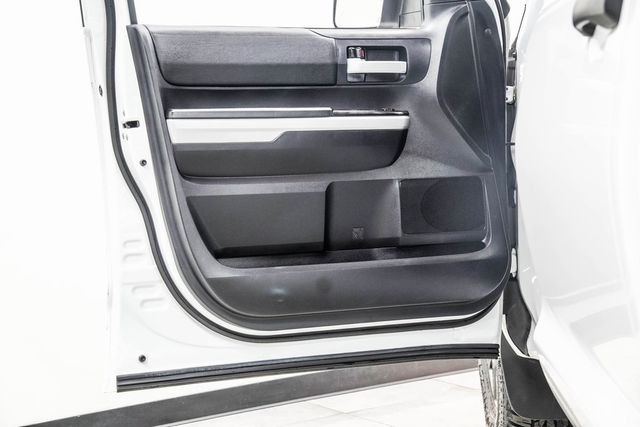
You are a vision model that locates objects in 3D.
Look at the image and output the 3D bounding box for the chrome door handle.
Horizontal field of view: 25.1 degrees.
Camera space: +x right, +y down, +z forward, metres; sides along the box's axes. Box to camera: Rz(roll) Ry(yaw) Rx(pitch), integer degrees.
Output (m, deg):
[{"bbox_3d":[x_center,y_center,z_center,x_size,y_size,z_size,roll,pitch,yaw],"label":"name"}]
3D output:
[{"bbox_3d":[0.142,-0.369,3.620,0.155,0.037,0.033,-3,6,-24],"label":"chrome door handle"}]

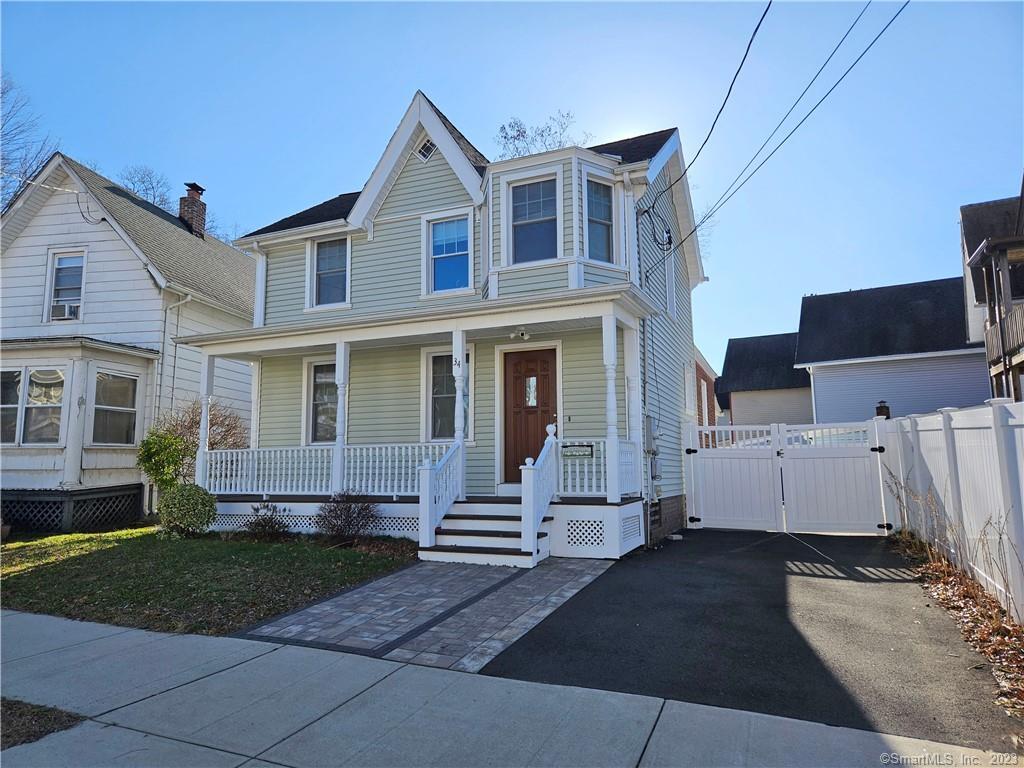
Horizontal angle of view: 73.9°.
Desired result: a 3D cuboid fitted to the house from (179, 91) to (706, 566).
[{"bbox_3d":[-0.691,-0.934,12.887,7.670,7.350,8.020,-4,-8,23],"label":"house"}]

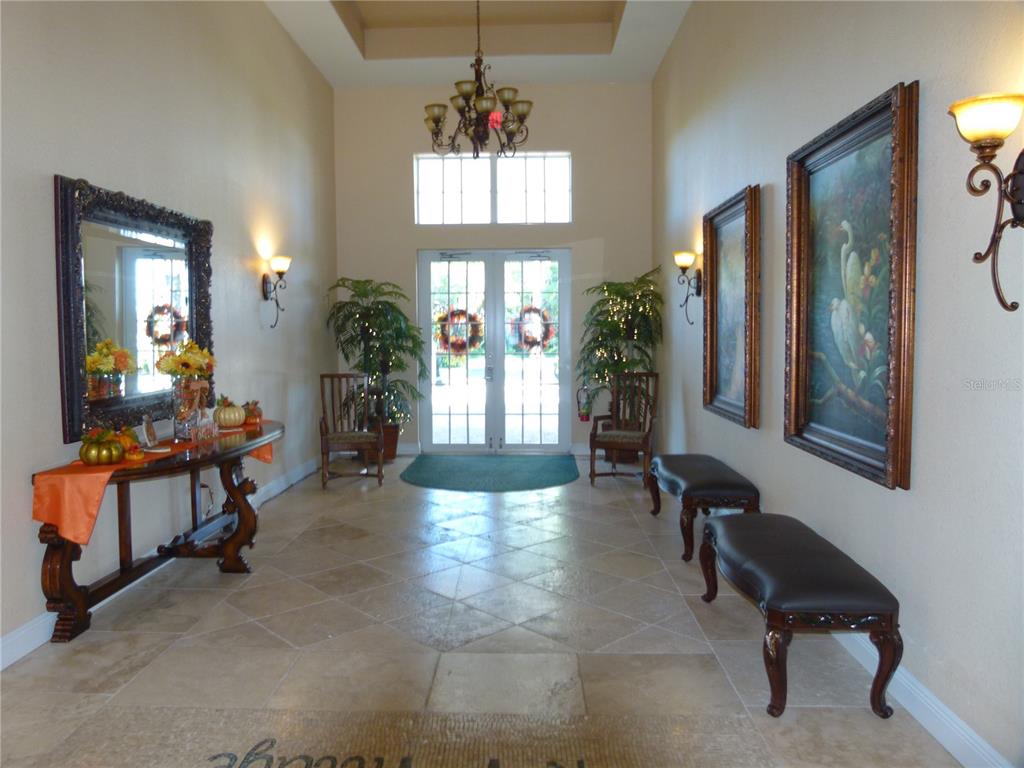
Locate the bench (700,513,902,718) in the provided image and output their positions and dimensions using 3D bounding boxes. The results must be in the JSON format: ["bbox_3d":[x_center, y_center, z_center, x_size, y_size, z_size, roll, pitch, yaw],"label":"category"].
[{"bbox_3d":[1.242,0.986,3.438,0.520,0.485,1.270,-1,4,1],"label":"bench"}]

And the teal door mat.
[{"bbox_3d":[-0.238,0.916,7.856,1.870,0.012,2.000,-1,4,1],"label":"teal door mat"}]

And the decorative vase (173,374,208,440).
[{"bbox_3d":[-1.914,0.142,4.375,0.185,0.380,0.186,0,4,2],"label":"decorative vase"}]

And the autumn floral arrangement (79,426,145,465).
[{"bbox_3d":[-2.030,0.303,3.762,0.285,0.180,0.220,-3,5,-28],"label":"autumn floral arrangement"}]

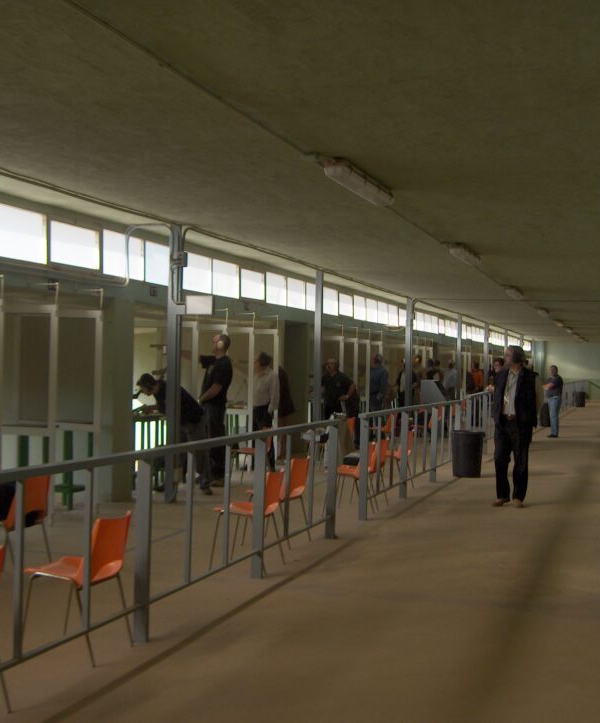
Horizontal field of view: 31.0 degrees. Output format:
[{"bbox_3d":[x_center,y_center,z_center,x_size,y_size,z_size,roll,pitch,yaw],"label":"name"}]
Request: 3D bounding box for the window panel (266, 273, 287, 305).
[{"bbox_3d":[-0.367,-1.139,17.298,0.060,0.470,1.030,1,0,17],"label":"window panel"}]

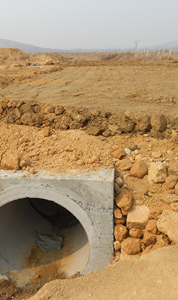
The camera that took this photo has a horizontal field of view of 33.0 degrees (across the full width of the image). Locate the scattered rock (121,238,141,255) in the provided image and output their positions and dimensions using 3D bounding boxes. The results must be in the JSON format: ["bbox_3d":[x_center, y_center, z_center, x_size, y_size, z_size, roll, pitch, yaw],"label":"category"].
[{"bbox_3d":[0.447,1.015,3.160,0.200,0.170,0.180,0,18,0],"label":"scattered rock"}]

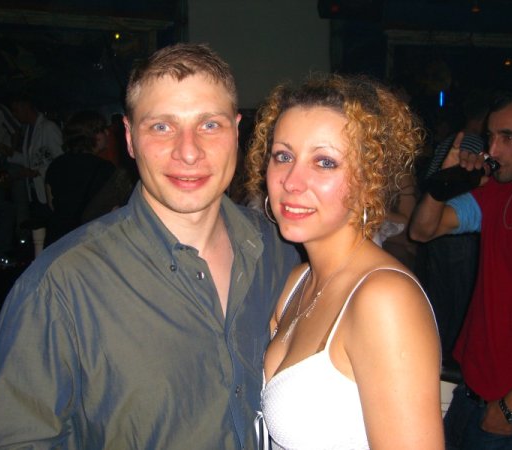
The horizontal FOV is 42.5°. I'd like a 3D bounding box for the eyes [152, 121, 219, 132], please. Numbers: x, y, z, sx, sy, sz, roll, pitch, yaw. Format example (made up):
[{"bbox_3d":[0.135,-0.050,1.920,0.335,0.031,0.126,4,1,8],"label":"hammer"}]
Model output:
[{"bbox_3d":[-0.097,-0.135,0.905,0.095,0.015,0.022,-2,8,-11],"label":"eyes"}]

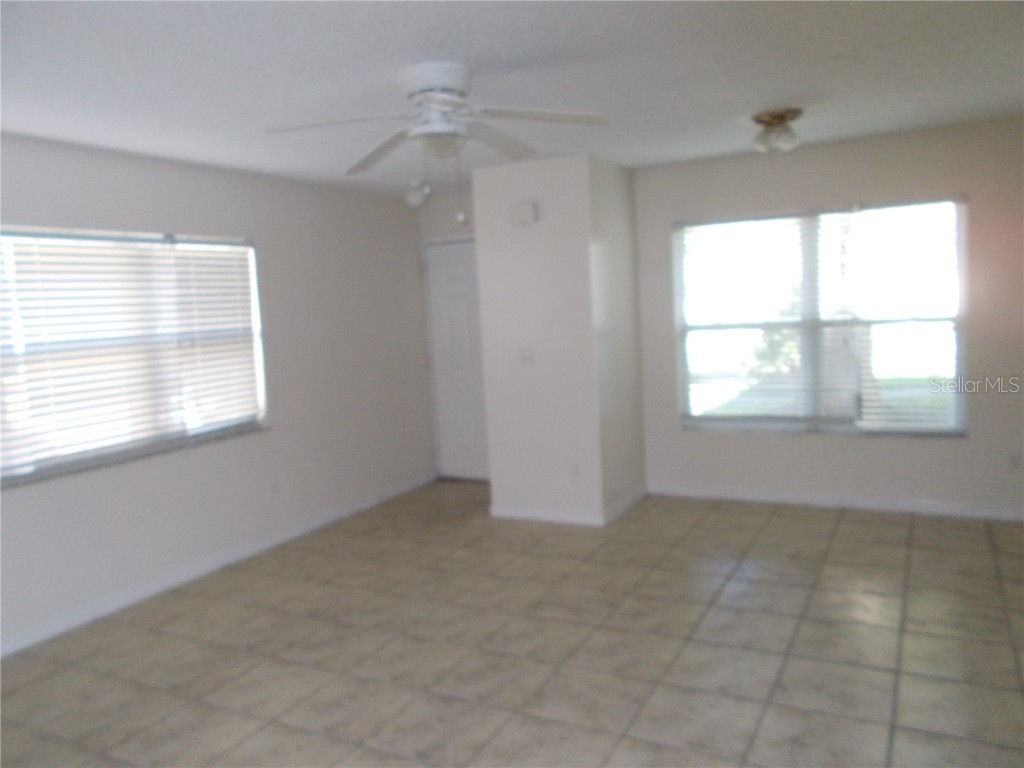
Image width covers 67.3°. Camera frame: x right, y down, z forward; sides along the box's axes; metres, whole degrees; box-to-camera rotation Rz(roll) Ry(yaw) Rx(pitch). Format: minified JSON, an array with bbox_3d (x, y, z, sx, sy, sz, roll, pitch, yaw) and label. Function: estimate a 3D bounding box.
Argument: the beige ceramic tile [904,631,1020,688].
[{"bbox_3d":[1.742,1.076,3.002,0.400,0.010,0.400,0,6,29],"label":"beige ceramic tile"}]

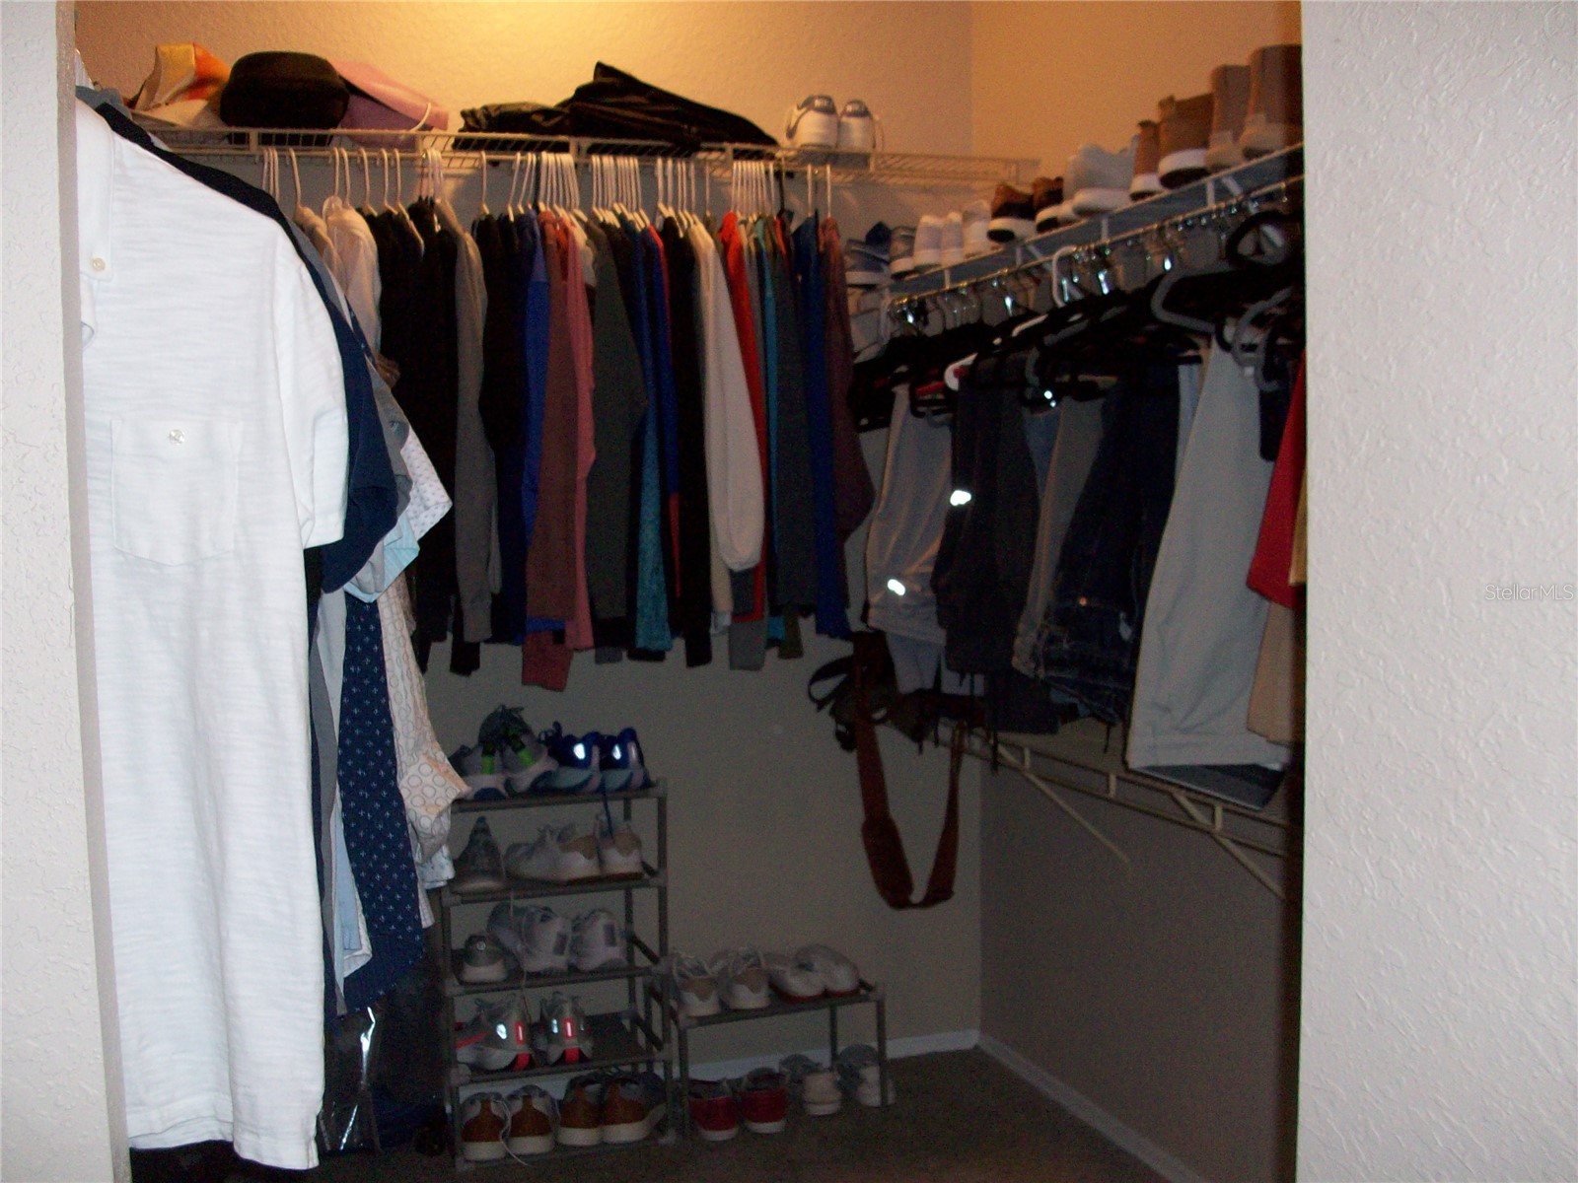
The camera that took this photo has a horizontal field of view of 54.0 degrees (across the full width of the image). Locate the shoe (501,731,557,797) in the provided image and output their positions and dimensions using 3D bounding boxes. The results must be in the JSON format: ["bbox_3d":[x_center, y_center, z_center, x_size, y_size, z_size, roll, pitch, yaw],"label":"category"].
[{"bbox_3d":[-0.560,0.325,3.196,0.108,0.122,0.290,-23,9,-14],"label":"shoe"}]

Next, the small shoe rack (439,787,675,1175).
[{"bbox_3d":[-0.502,0.760,3.220,0.458,0.750,0.286,-2,4,-19],"label":"small shoe rack"}]

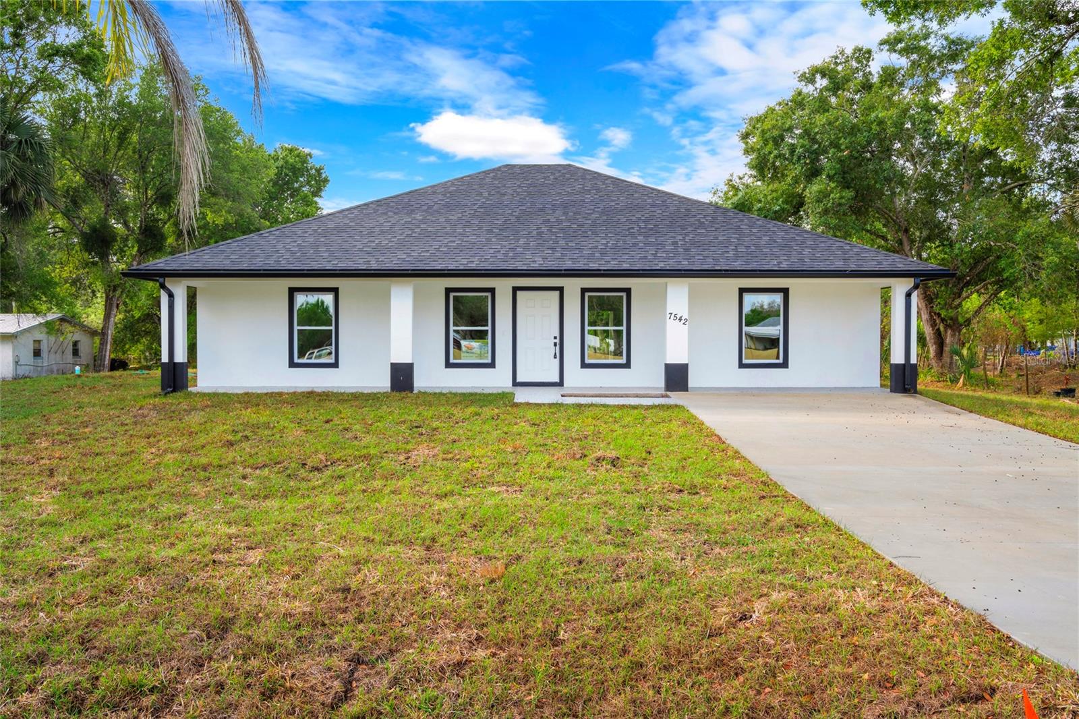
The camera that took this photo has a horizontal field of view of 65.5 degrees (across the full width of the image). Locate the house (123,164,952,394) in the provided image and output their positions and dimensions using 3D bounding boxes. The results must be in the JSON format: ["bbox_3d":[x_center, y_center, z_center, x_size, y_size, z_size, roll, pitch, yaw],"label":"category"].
[{"bbox_3d":[-0.030,-2.470,23.600,16.350,6.000,14.400,0,1,0],"label":"house"}]

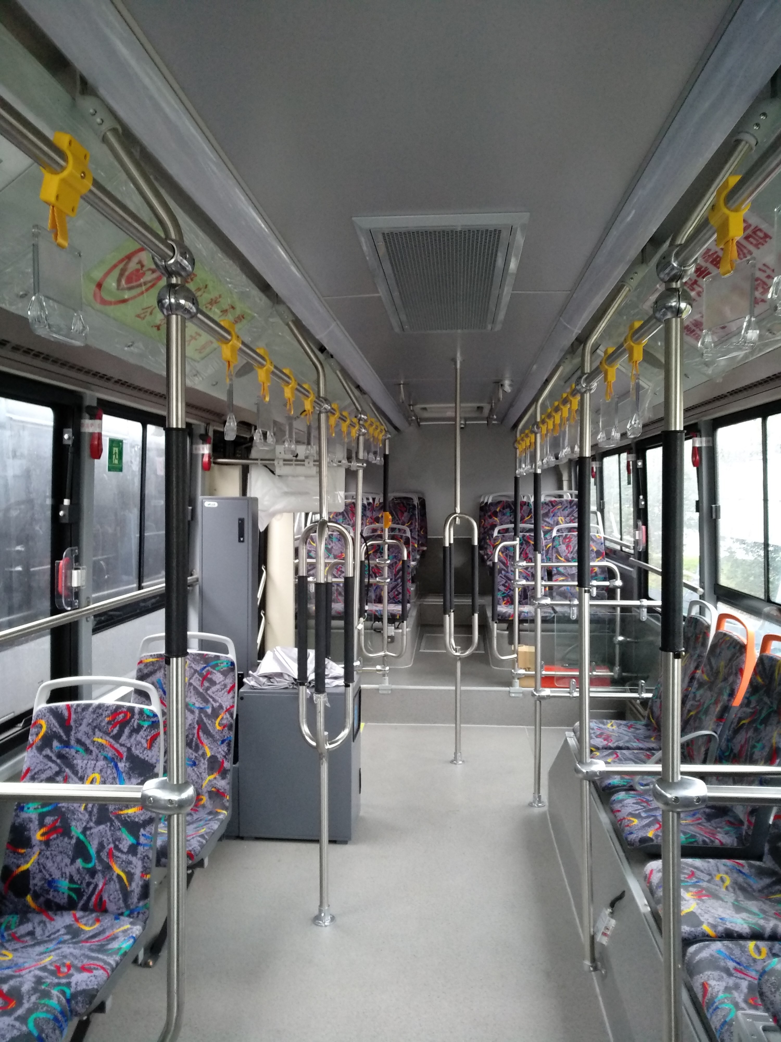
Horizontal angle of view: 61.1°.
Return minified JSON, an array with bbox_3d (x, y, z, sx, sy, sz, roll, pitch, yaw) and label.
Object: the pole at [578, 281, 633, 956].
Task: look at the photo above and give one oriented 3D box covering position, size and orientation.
[{"bbox_3d":[0.724,0.355,2.248,0.176,2.326,0.075,0,2,6],"label":"pole"}]

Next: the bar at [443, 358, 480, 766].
[{"bbox_3d":[0.423,0.243,3.957,0.219,2.420,0.215,0,2,6],"label":"bar"}]

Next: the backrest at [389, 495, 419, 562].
[{"bbox_3d":[0.063,0.074,5.792,0.410,0.620,0.100,0,-9,6],"label":"backrest"}]

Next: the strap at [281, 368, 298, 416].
[{"bbox_3d":[-0.303,-0.389,1.990,0.043,0.134,0.043,0,2,6],"label":"strap"}]

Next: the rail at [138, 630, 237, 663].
[{"bbox_3d":[-0.799,0.492,2.600,0.380,0.120,0.050,0,-9,6],"label":"rail"}]

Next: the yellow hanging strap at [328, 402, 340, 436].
[{"bbox_3d":[-0.231,-0.416,2.720,0.043,0.134,0.043,0,2,6],"label":"yellow hanging strap"}]

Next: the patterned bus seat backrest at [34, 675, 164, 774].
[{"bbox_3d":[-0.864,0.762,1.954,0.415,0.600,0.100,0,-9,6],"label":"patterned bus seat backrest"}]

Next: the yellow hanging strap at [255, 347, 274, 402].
[{"bbox_3d":[-0.328,-0.378,1.715,0.043,0.134,0.043,0,2,6],"label":"yellow hanging strap"}]

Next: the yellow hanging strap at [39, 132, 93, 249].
[{"bbox_3d":[-0.414,-0.421,0.845,0.043,0.134,0.043,0,2,6],"label":"yellow hanging strap"}]

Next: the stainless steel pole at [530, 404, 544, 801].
[{"bbox_3d":[0.760,0.432,3.426,0.076,2.091,0.075,0,2,6],"label":"stainless steel pole"}]

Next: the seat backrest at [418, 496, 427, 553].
[{"bbox_3d":[0.201,0.003,7.292,0.410,0.620,0.100,0,-9,6],"label":"seat backrest"}]

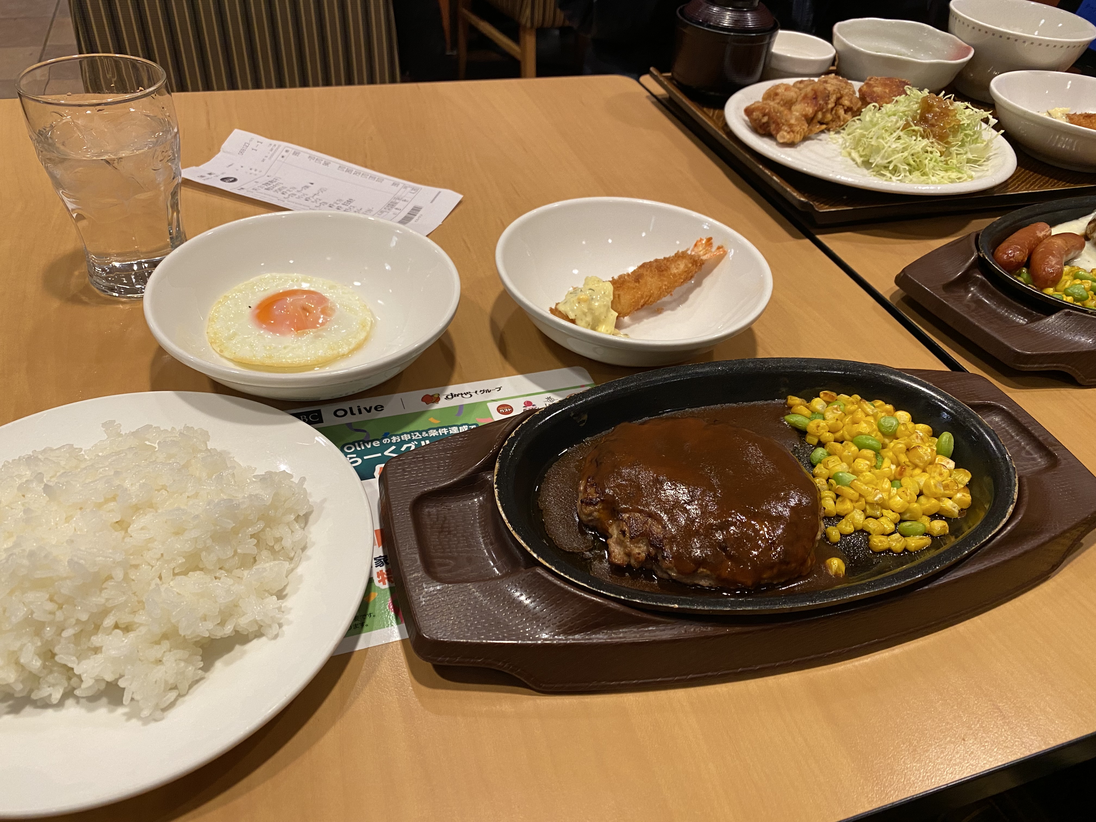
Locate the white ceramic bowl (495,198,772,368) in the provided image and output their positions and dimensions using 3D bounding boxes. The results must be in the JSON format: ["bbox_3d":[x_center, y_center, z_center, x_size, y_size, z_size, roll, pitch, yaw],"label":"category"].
[{"bbox_3d":[0.048,-0.068,0.491,0.159,0.048,0.159,4,41,-3],"label":"white ceramic bowl"}]

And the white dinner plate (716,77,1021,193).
[{"bbox_3d":[0.266,-0.227,0.699,0.239,0.026,0.239,4,41,-3],"label":"white dinner plate"}]

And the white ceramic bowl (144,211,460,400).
[{"bbox_3d":[-0.127,-0.049,0.447,0.159,0.048,0.159,-9,43,-17],"label":"white ceramic bowl"}]

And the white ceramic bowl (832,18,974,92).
[{"bbox_3d":[0.348,-0.346,0.826,0.137,0.050,0.137,-9,43,-17],"label":"white ceramic bowl"}]

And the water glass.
[{"bbox_3d":[-0.244,-0.131,0.473,0.072,0.117,0.072,-9,43,-17],"label":"water glass"}]

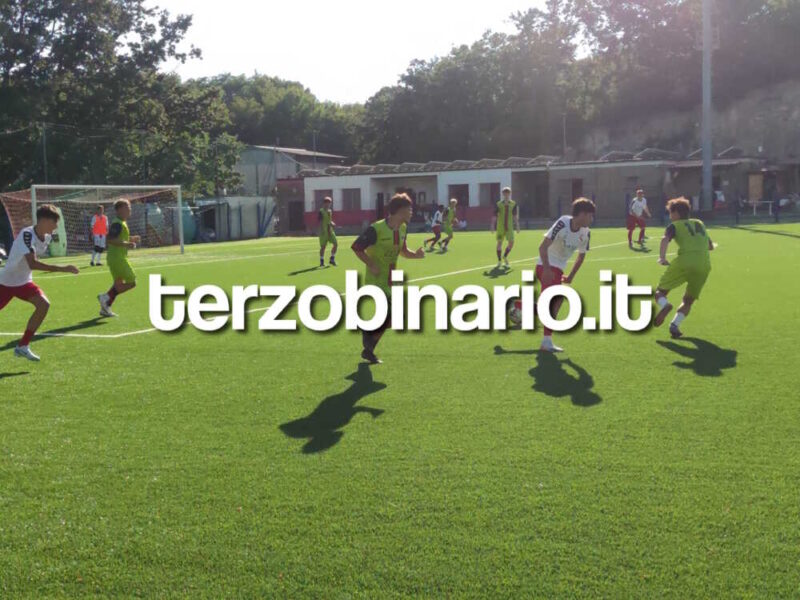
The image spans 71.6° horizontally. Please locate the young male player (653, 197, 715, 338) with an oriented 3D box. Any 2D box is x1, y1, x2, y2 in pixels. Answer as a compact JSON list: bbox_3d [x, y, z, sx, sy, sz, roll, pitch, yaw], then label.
[{"bbox_3d":[3.027,-0.347,5.924,0.600,1.500,0.620,-5,10,-17],"label":"young male player"}]

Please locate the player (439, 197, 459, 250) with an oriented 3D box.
[{"bbox_3d":[1.505,-2.265,16.867,0.650,1.580,0.480,1,10,15],"label":"player"}]

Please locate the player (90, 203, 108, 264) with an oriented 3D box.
[{"bbox_3d":[-8.521,-1.818,15.755,0.540,1.720,0.380,-7,11,-28],"label":"player"}]

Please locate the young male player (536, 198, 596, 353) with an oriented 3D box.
[{"bbox_3d":[1.613,-0.242,5.472,0.550,1.520,0.680,-10,13,-40],"label":"young male player"}]

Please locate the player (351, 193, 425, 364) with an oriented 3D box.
[{"bbox_3d":[-0.119,-0.204,5.264,0.580,1.620,0.570,6,12,38],"label":"player"}]

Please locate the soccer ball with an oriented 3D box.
[{"bbox_3d":[1.334,0.166,6.350,0.220,0.220,0.220,-2,10,0],"label":"soccer ball"}]

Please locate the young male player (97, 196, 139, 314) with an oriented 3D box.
[{"bbox_3d":[-3.951,-0.599,7.813,0.580,1.630,0.470,-2,10,-3],"label":"young male player"}]

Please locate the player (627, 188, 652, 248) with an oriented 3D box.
[{"bbox_3d":[6.563,-2.229,15.264,0.620,1.620,0.500,-2,10,-3],"label":"player"}]

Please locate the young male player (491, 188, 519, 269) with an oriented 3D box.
[{"bbox_3d":[2.323,-1.589,12.157,0.560,1.700,0.380,0,10,9],"label":"young male player"}]

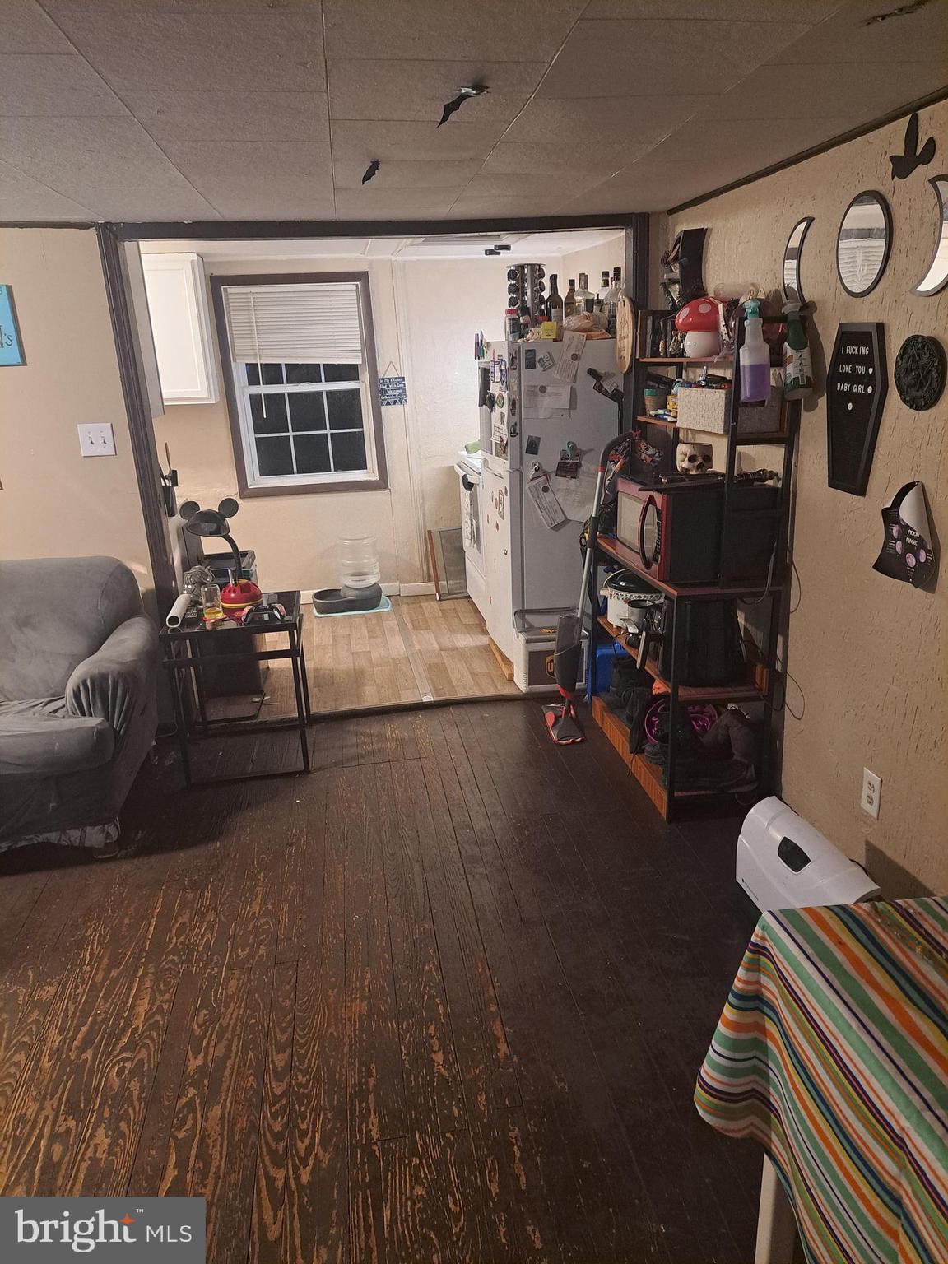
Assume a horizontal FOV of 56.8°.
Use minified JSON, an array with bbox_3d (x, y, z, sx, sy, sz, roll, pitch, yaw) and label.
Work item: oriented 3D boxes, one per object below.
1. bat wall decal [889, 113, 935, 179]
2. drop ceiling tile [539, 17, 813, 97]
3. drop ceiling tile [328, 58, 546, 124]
[{"bbox_3d":[1.005,-1.130,2.026,0.025,0.132,0.172,-4,18,-7],"label":"bat wall decal"},{"bbox_3d":[0.347,-1.062,1.624,0.410,0.015,0.420,-5,18,-7],"label":"drop ceiling tile"},{"bbox_3d":[-0.089,-1.096,1.772,0.406,0.018,0.406,-4,18,-7],"label":"drop ceiling tile"}]

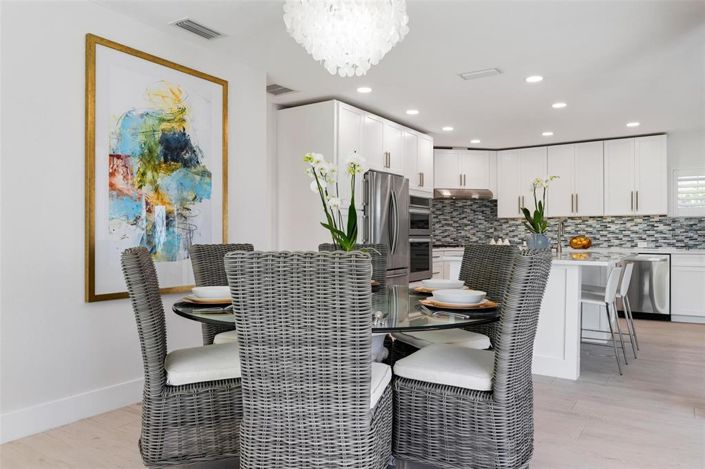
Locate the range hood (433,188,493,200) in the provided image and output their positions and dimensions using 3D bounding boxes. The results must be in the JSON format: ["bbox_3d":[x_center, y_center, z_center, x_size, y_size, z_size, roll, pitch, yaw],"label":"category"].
[{"bbox_3d":[1.710,-0.640,7.420,0.914,0.150,0.480,0,0,-12],"label":"range hood"}]

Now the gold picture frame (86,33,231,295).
[{"bbox_3d":[-1.308,-0.398,3.285,0.040,1.618,1.087,0,0,35],"label":"gold picture frame"}]

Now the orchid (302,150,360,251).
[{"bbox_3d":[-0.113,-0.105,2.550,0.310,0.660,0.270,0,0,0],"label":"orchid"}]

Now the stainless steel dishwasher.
[{"bbox_3d":[4.003,0.695,6.423,0.600,0.870,0.600,0,0,35],"label":"stainless steel dishwasher"}]

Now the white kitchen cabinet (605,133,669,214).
[{"bbox_3d":[3.981,-0.780,6.603,0.743,1.070,0.330,0,0,35],"label":"white kitchen cabinet"}]

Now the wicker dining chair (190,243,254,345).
[{"bbox_3d":[-0.605,0.584,2.935,0.670,1.030,0.520,0,0,32],"label":"wicker dining chair"}]

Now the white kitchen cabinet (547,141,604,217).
[{"bbox_3d":[3.362,-0.780,7.031,0.761,1.070,0.330,0,0,35],"label":"white kitchen cabinet"}]

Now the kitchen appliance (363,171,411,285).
[{"bbox_3d":[0.101,0.240,5.444,0.870,1.780,0.850,0,0,35],"label":"kitchen appliance"}]

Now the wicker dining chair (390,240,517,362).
[{"bbox_3d":[0.600,0.584,2.870,0.670,1.030,0.520,0,0,-27],"label":"wicker dining chair"}]

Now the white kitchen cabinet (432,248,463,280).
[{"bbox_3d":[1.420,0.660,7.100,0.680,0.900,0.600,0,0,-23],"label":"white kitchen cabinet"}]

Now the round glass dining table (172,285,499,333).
[{"bbox_3d":[-0.040,0.750,2.700,1.780,0.760,1.780,0,0,0],"label":"round glass dining table"}]

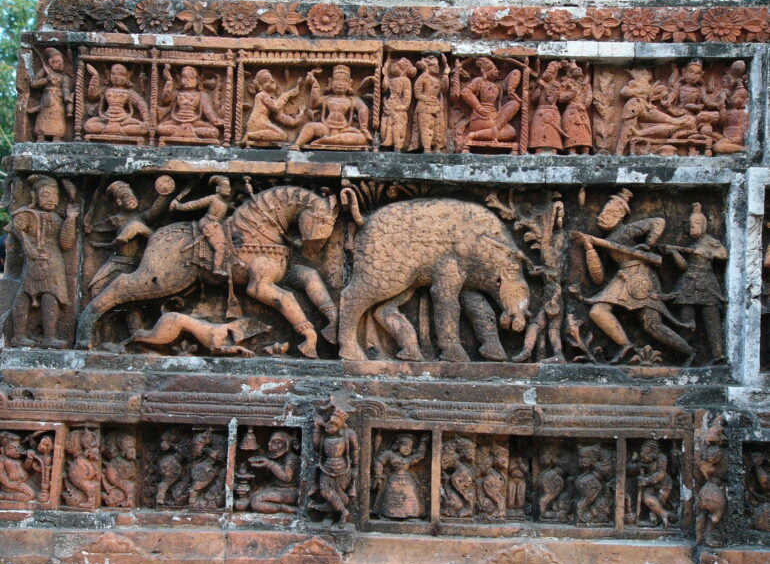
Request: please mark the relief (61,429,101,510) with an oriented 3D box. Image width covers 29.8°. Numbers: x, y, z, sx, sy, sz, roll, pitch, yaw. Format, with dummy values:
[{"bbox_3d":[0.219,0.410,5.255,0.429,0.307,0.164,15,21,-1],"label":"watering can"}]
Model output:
[{"bbox_3d":[-0.589,0.361,2.808,0.059,0.154,0.050,1,-2,2],"label":"relief"}]

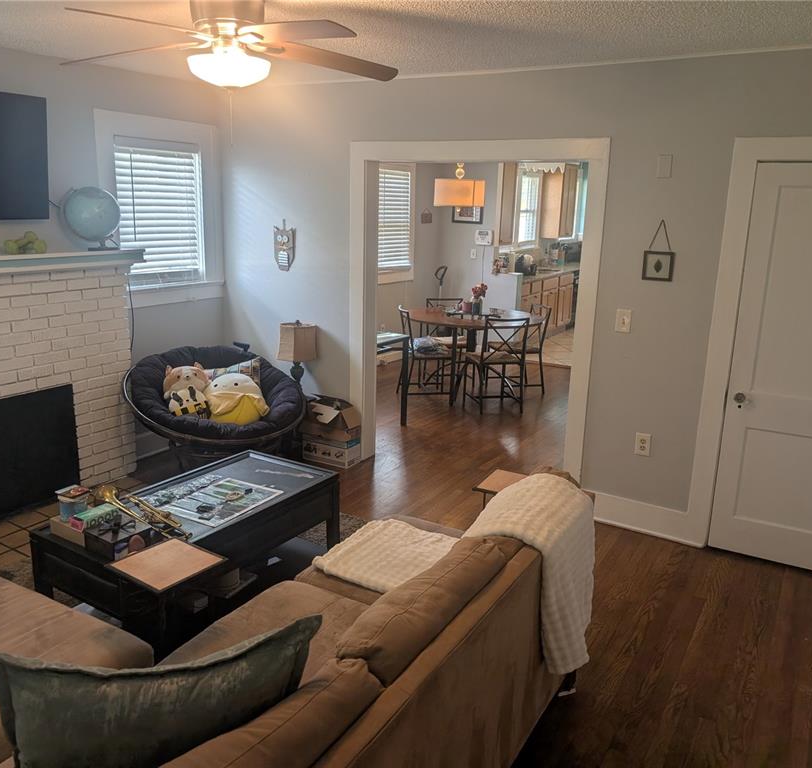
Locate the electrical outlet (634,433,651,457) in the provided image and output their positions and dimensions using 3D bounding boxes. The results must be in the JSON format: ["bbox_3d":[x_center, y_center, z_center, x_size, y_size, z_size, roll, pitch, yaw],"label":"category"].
[{"bbox_3d":[1.292,0.331,3.856,0.078,0.122,0.012,10,17,31],"label":"electrical outlet"}]

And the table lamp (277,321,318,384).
[{"bbox_3d":[-0.733,-0.162,4.822,0.200,0.520,0.200,-13,20,-43],"label":"table lamp"}]

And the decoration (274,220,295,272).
[{"bbox_3d":[-0.844,-0.949,4.900,0.170,0.350,0.030,10,17,29],"label":"decoration"}]

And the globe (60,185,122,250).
[{"bbox_3d":[-1.845,-0.972,4.171,0.310,0.360,0.310,10,17,31],"label":"globe"}]

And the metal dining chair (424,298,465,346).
[{"bbox_3d":[0.442,-0.425,7.129,0.410,0.845,0.470,-2,15,-14],"label":"metal dining chair"}]

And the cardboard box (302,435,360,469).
[{"bbox_3d":[-0.523,0.449,4.996,0.365,0.190,0.170,9,16,27],"label":"cardboard box"}]

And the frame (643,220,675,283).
[{"bbox_3d":[1.294,-0.679,3.612,0.156,0.310,0.020,10,17,31],"label":"frame"}]

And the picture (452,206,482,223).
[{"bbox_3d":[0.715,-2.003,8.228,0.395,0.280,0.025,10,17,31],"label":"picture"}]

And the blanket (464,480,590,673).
[{"bbox_3d":[0.400,0.658,2.367,0.420,0.670,0.500,10,17,31],"label":"blanket"}]

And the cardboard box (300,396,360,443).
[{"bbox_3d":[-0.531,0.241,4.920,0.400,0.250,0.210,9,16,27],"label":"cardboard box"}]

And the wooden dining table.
[{"bbox_3d":[0.620,-0.277,6.747,1.240,0.760,1.240,-3,15,-16],"label":"wooden dining table"}]

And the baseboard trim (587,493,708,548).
[{"bbox_3d":[1.293,0.740,3.940,0.690,0.167,0.030,10,17,31],"label":"baseboard trim"}]

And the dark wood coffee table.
[{"bbox_3d":[-0.940,0.747,3.297,0.615,0.452,1.230,10,17,31],"label":"dark wood coffee table"}]

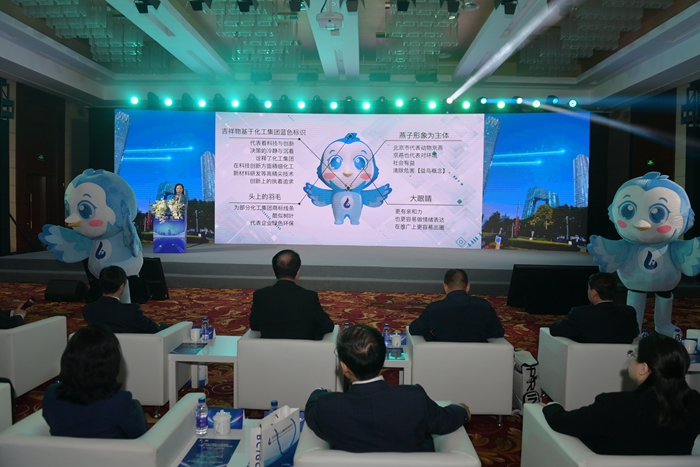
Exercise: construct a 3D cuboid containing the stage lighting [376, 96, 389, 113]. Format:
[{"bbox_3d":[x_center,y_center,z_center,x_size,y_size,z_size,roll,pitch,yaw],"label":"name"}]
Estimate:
[{"bbox_3d":[0.926,-3.676,13.300,0.360,0.460,0.360,1,3,0],"label":"stage lighting"}]

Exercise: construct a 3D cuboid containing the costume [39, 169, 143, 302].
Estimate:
[{"bbox_3d":[-3.790,0.128,6.950,1.420,2.150,1.050,1,3,9],"label":"costume"}]

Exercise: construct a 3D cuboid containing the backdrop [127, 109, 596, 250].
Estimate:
[{"bbox_3d":[0.015,-1.635,14.400,14.600,4.150,0.150,1,3,2],"label":"backdrop"}]

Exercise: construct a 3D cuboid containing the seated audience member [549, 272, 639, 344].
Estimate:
[{"bbox_3d":[1.933,0.846,4.000,0.650,1.105,0.880,1,3,-5],"label":"seated audience member"}]

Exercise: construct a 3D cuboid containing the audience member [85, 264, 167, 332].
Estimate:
[{"bbox_3d":[-1.860,0.811,3.970,0.660,1.140,0.850,1,3,12],"label":"audience member"}]

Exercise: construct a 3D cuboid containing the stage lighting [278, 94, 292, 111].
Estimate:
[{"bbox_3d":[-1.988,-3.968,14.271,0.360,0.550,0.360,1,3,2],"label":"stage lighting"}]

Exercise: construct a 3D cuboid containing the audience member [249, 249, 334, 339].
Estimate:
[{"bbox_3d":[-0.484,0.767,3.930,0.660,1.270,0.850,1,3,2],"label":"audience member"}]

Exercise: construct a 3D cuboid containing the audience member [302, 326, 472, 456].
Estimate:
[{"bbox_3d":[0.153,0.916,2.200,0.740,1.160,0.820,1,3,-2],"label":"audience member"}]

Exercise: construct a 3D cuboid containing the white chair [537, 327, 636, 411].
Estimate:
[{"bbox_3d":[1.940,1.124,3.680,0.770,0.650,0.600,1,3,-3],"label":"white chair"}]

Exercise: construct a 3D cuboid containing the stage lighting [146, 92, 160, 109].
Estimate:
[{"bbox_3d":[-6.088,-4.081,14.424,0.360,0.550,0.360,1,3,2],"label":"stage lighting"}]

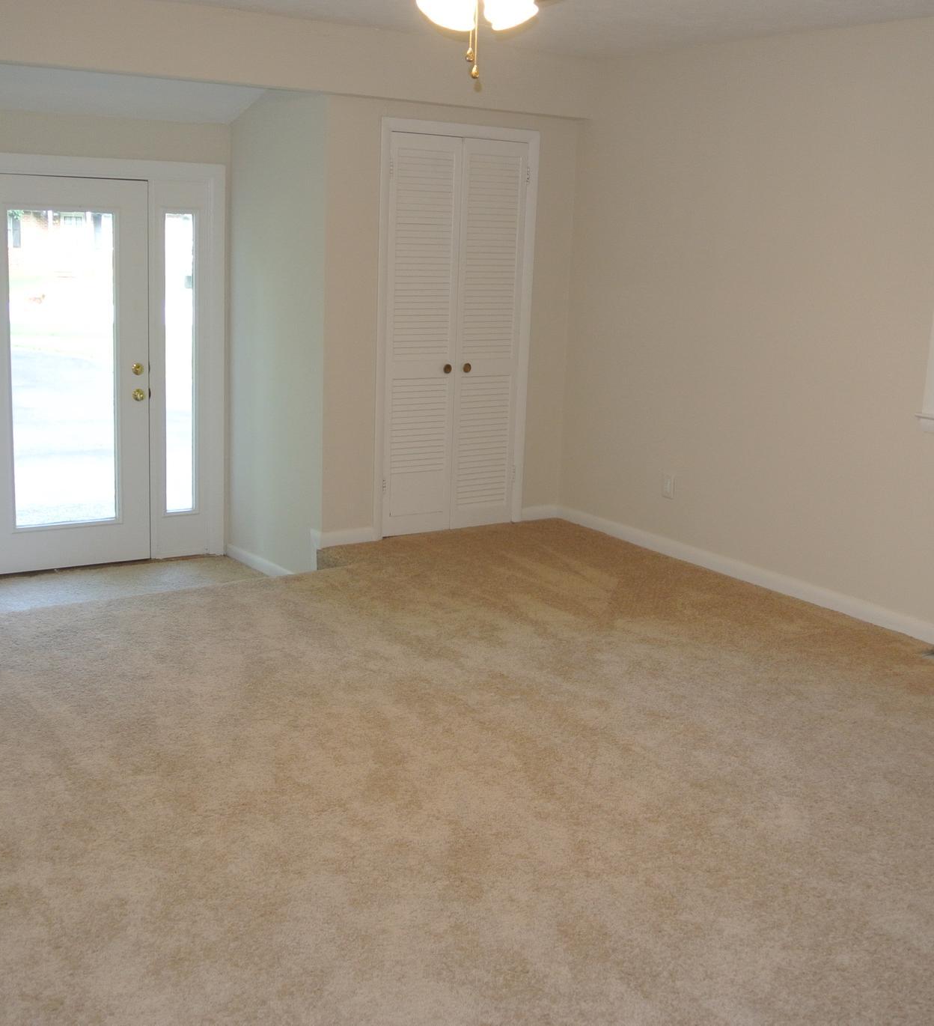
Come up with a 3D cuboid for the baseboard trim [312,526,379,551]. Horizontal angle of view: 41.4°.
[{"bbox_3d":[-0.602,0.120,6.248,0.325,0.082,0.022,-7,16,-34],"label":"baseboard trim"}]

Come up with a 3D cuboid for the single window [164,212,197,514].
[{"bbox_3d":[-1.572,-0.798,6.723,0.185,1.640,0.045,-7,16,-34],"label":"single window"}]

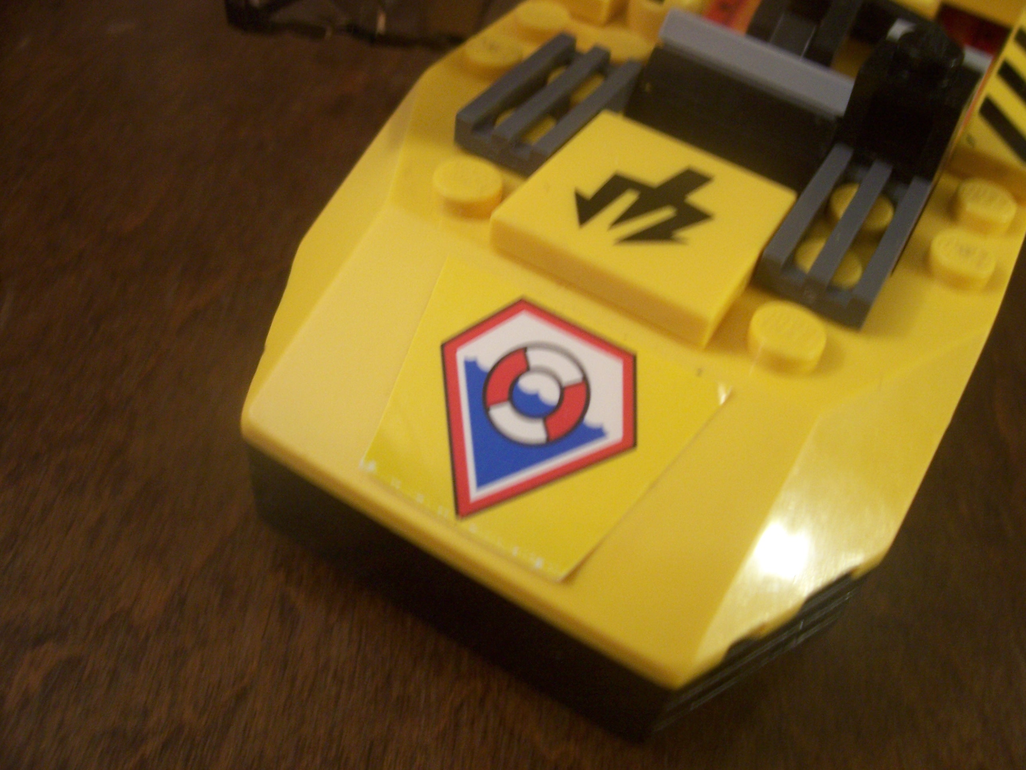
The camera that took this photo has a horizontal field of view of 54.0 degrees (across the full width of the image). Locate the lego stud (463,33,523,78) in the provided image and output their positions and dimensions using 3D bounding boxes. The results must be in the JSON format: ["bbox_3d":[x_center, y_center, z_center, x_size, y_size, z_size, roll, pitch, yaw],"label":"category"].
[{"bbox_3d":[-0.002,-0.027,0.083,0.005,0.002,0.005,4,49,-5],"label":"lego stud"}]

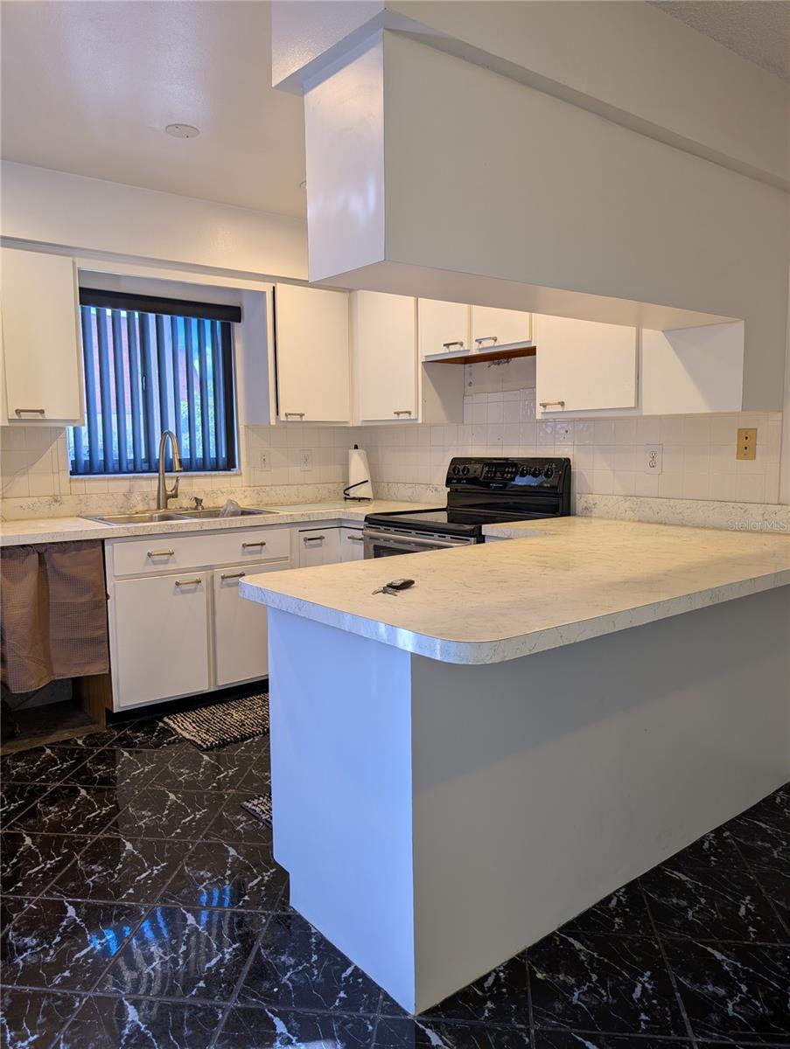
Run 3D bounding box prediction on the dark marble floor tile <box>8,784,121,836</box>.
[{"bbox_3d":[-1.102,0.992,2.535,0.330,0.010,0.330,0,6,6],"label":"dark marble floor tile"}]

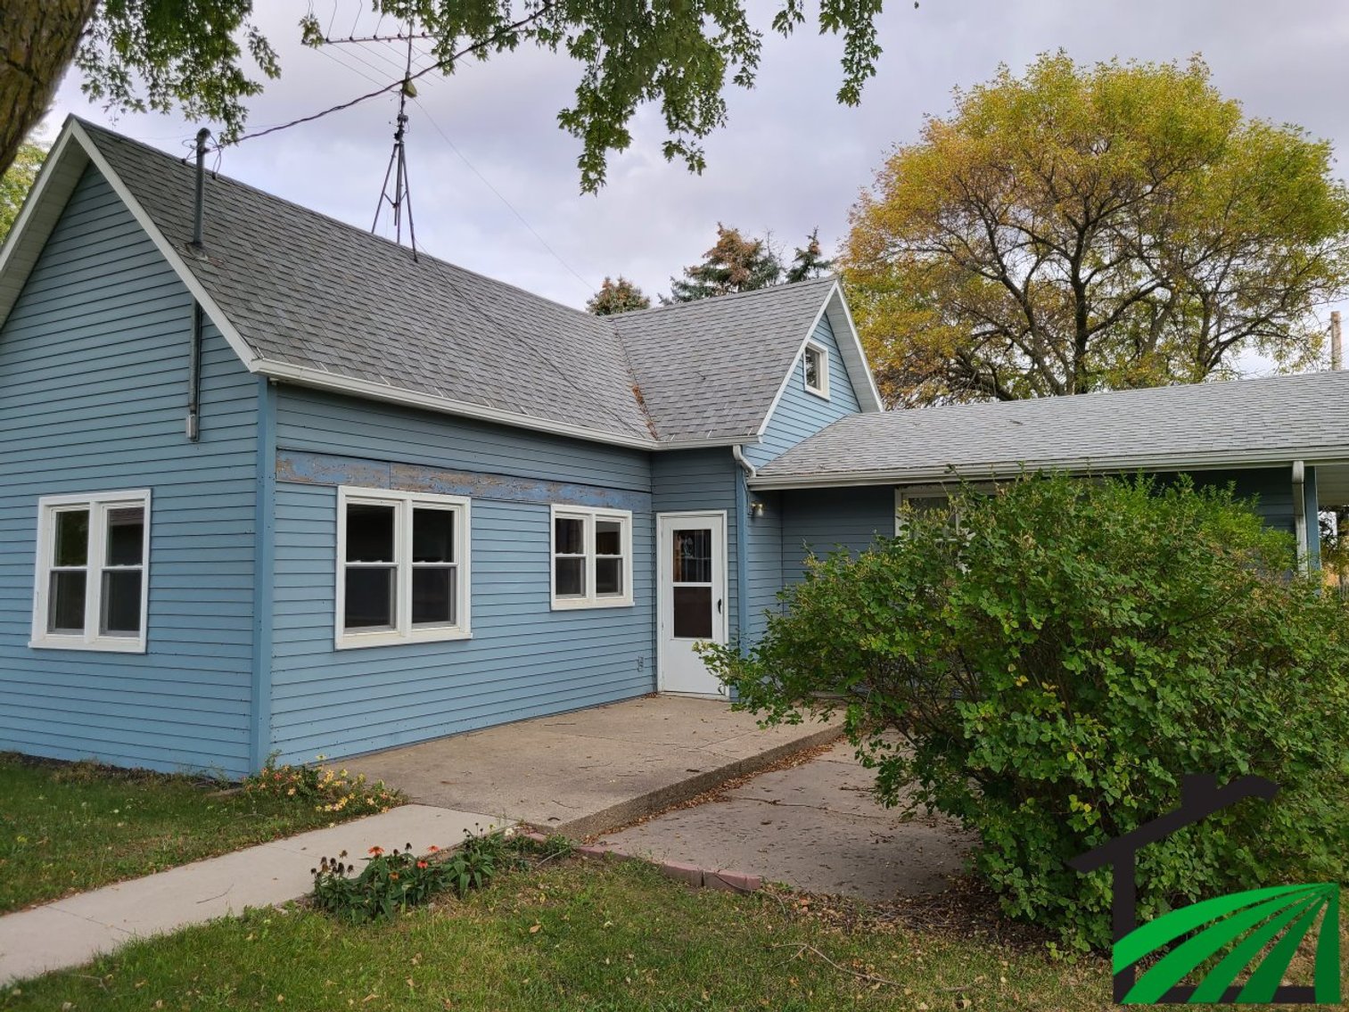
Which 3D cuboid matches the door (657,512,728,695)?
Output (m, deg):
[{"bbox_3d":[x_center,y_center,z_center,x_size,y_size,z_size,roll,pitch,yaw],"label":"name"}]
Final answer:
[{"bbox_3d":[0.216,1.128,11.735,0.930,2.110,0.100,-3,-4,30],"label":"door"}]

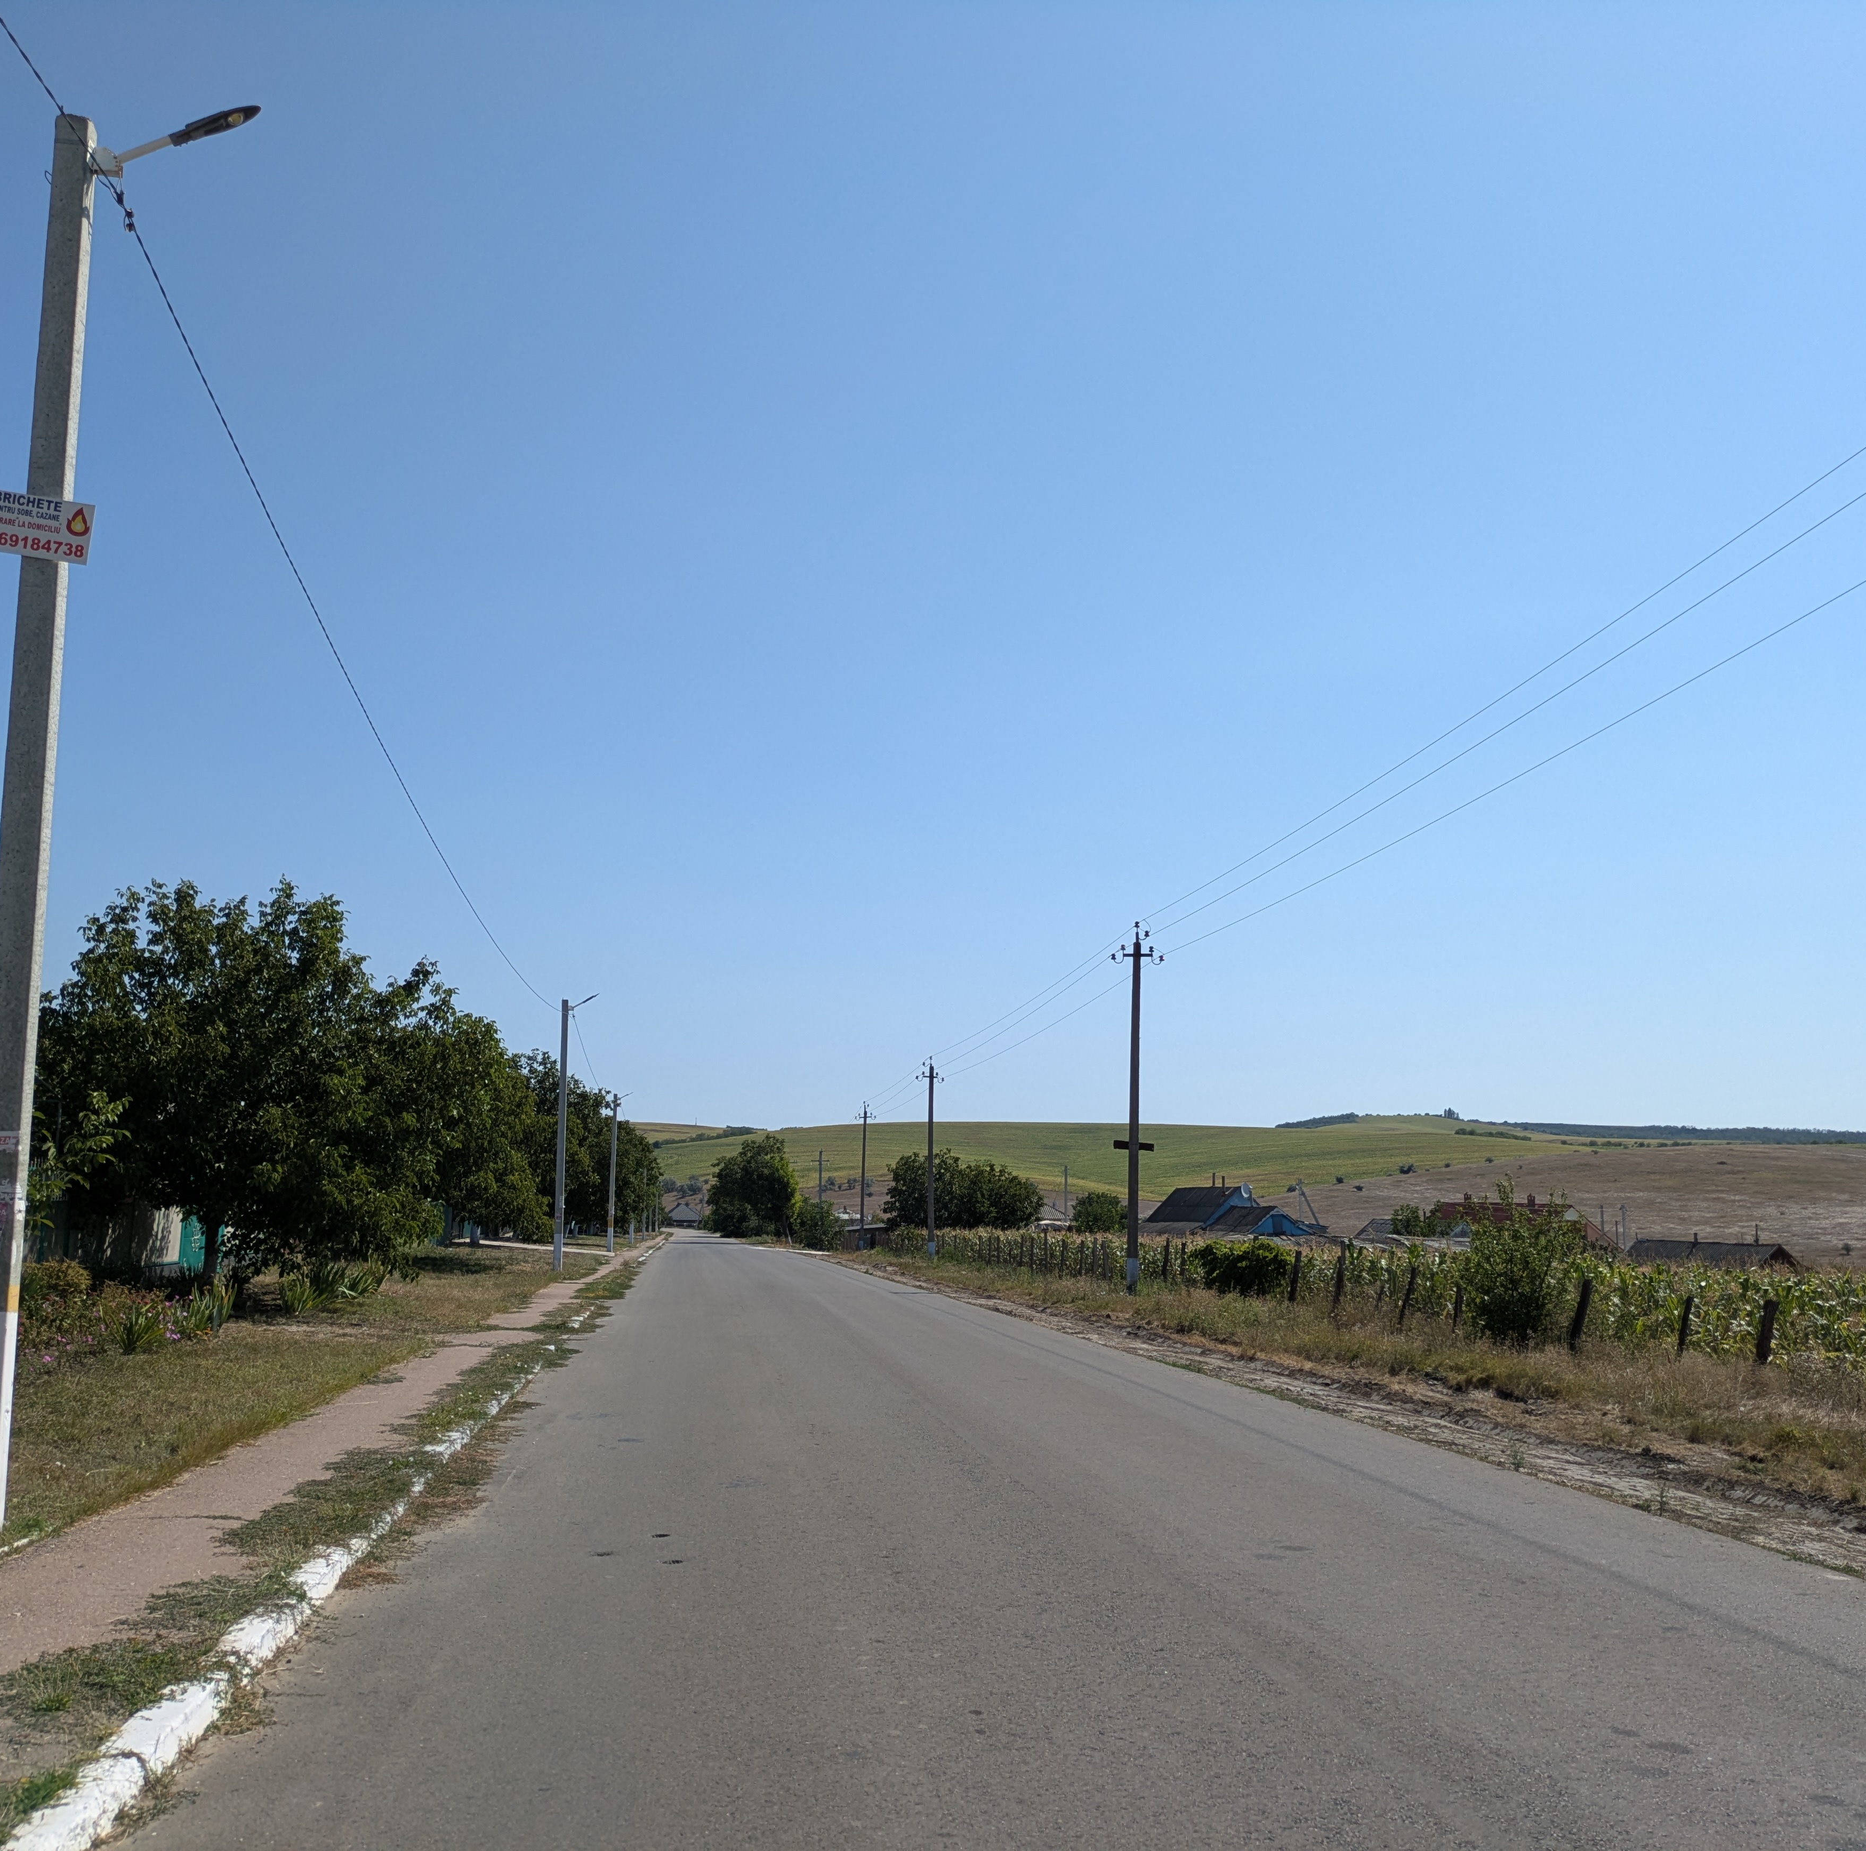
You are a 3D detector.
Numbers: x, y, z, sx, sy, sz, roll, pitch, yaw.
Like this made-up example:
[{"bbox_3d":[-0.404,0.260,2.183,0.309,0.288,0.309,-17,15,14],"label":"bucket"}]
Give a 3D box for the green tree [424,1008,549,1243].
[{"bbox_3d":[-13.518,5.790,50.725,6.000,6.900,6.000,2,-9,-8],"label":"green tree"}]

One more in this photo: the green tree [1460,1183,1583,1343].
[{"bbox_3d":[8.053,4.631,24.374,1.750,2.180,1.650,2,-9,-8],"label":"green tree"}]

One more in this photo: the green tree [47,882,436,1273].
[{"bbox_3d":[-11.875,2.623,30.471,7.100,6.880,6.800,2,-9,-8],"label":"green tree"}]

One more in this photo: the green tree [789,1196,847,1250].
[{"bbox_3d":[-7.227,18.423,110.476,3.500,3.360,3.400,2,-9,-8],"label":"green tree"}]

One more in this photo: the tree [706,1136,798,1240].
[{"bbox_3d":[-16.005,23.259,158.316,8.200,9.480,8.000,2,-9,-8],"label":"tree"}]

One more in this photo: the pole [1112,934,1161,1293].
[{"bbox_3d":[4.514,4.011,39.566,1.120,8.210,0.300,2,-9,-8],"label":"pole"}]

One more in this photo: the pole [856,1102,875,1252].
[{"bbox_3d":[-3.711,13.835,98.048,1.080,8.140,0.300,2,-9,-8],"label":"pole"}]

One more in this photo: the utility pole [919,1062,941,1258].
[{"bbox_3d":[-0.040,9.588,73.409,1.080,8.150,0.300,2,-9,-8],"label":"utility pole"}]

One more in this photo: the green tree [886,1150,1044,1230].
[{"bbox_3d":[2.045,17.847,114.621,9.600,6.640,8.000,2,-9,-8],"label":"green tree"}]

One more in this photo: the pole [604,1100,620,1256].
[{"bbox_3d":[-15.513,12.087,86.175,0.400,7.570,0.300,2,-9,-8],"label":"pole"}]

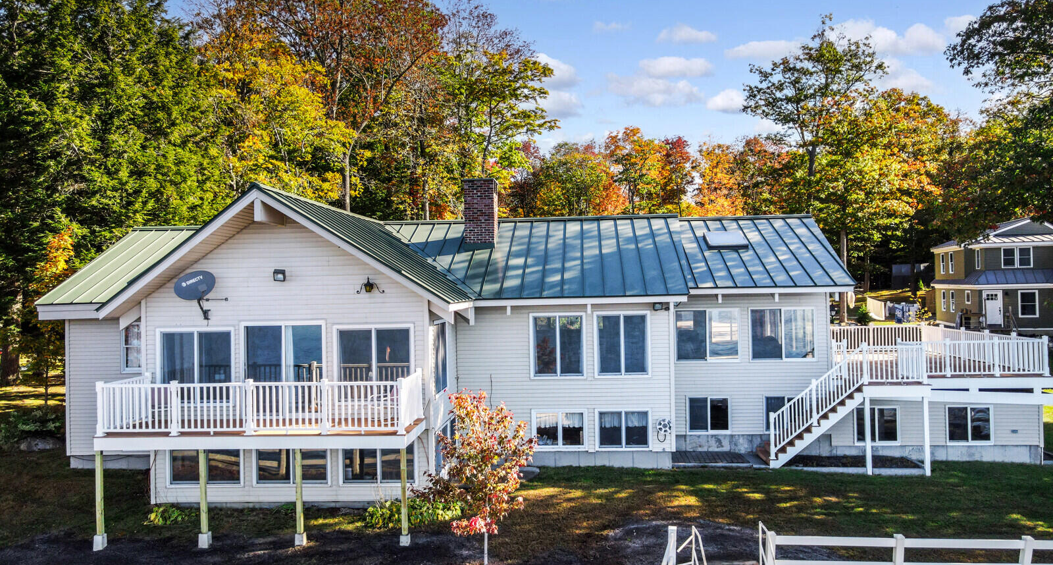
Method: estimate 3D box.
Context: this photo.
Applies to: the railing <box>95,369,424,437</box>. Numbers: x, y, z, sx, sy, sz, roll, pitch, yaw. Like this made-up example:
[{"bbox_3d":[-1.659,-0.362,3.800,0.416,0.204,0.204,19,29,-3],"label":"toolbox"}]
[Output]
[{"bbox_3d":[-5.117,2.351,14.452,5.911,1.032,1.729,-1,-1,4],"label":"railing"}]

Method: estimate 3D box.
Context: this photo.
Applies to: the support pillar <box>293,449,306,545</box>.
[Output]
[{"bbox_3d":[-4.209,3.990,13.592,0.190,1.774,0.190,-1,-1,4],"label":"support pillar"}]

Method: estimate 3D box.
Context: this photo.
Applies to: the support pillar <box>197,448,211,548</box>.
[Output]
[{"bbox_3d":[-6.102,4.059,13.828,0.200,1.843,0.200,-1,-1,4],"label":"support pillar"}]

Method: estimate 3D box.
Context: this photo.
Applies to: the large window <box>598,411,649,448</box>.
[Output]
[{"bbox_3d":[2.422,3.677,18.309,1.291,0.957,0.120,-1,-1,4],"label":"large window"}]

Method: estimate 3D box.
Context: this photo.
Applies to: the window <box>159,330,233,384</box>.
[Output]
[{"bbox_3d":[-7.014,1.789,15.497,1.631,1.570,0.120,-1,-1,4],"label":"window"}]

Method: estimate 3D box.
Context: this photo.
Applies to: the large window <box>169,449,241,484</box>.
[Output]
[{"bbox_3d":[-6.950,3.869,15.788,1.658,1.029,0.120,-1,-1,4],"label":"large window"}]

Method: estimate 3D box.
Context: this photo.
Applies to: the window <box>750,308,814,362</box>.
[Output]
[{"bbox_3d":[7.087,1.439,20.201,1.780,1.467,0.120,-1,-1,4],"label":"window"}]

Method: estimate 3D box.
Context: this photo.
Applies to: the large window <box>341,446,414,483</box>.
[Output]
[{"bbox_3d":[-3.140,3.775,15.512,1.636,1.029,0.120,-1,-1,4],"label":"large window"}]

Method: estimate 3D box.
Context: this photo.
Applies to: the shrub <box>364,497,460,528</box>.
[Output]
[{"bbox_3d":[-2.272,4.563,14.759,1.880,0.470,0.850,-1,-1,4],"label":"shrub"}]

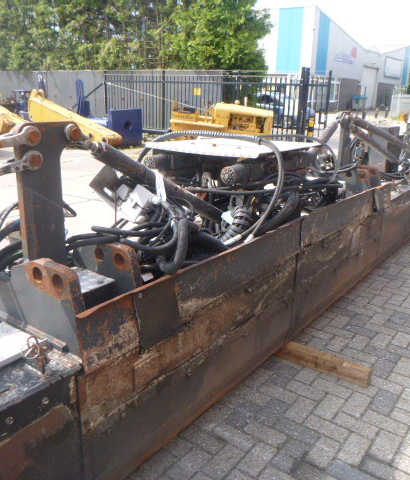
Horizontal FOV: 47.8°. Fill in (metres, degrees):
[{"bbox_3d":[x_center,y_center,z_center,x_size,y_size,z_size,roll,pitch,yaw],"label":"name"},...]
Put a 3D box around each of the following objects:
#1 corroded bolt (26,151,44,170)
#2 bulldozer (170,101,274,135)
[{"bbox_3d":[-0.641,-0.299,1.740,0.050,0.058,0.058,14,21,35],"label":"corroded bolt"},{"bbox_3d":[0.480,-2.877,11.900,2.750,1.500,1.500,6,17,-5],"label":"bulldozer"}]

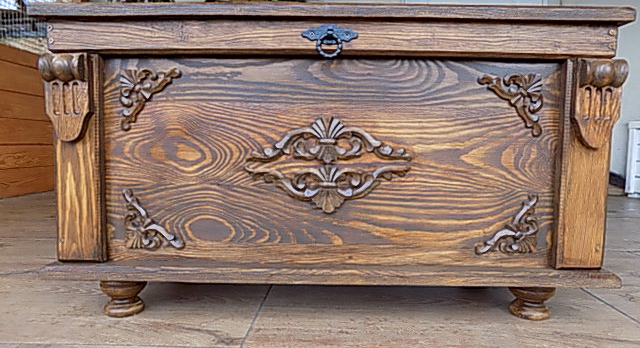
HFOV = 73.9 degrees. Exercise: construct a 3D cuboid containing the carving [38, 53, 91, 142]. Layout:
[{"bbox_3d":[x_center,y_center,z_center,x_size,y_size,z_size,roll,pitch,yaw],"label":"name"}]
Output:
[{"bbox_3d":[-0.385,-0.115,0.647,0.069,0.133,0.034,1,5,0],"label":"carving"}]

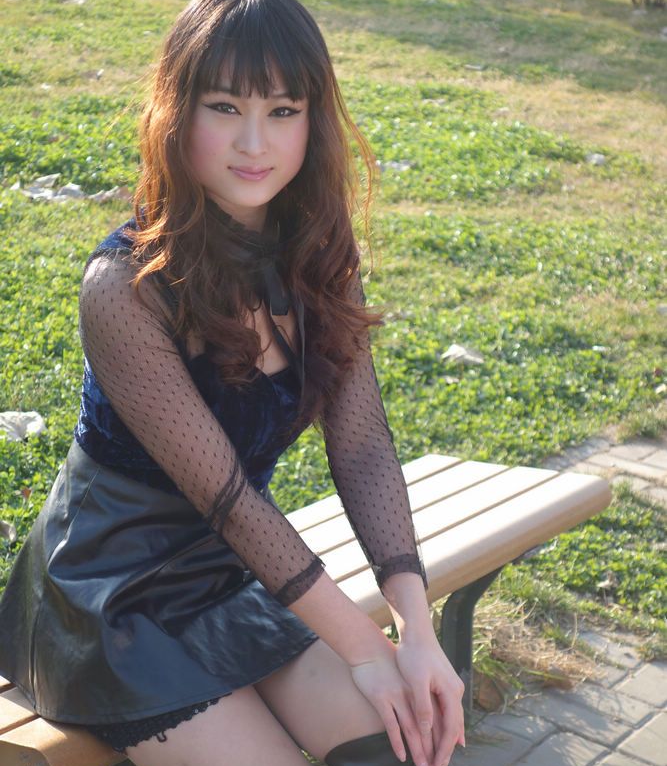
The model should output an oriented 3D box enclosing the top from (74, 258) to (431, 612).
[{"bbox_3d":[-0.029,0.043,2.335,0.420,0.360,0.360,-11,16,-41],"label":"top"}]

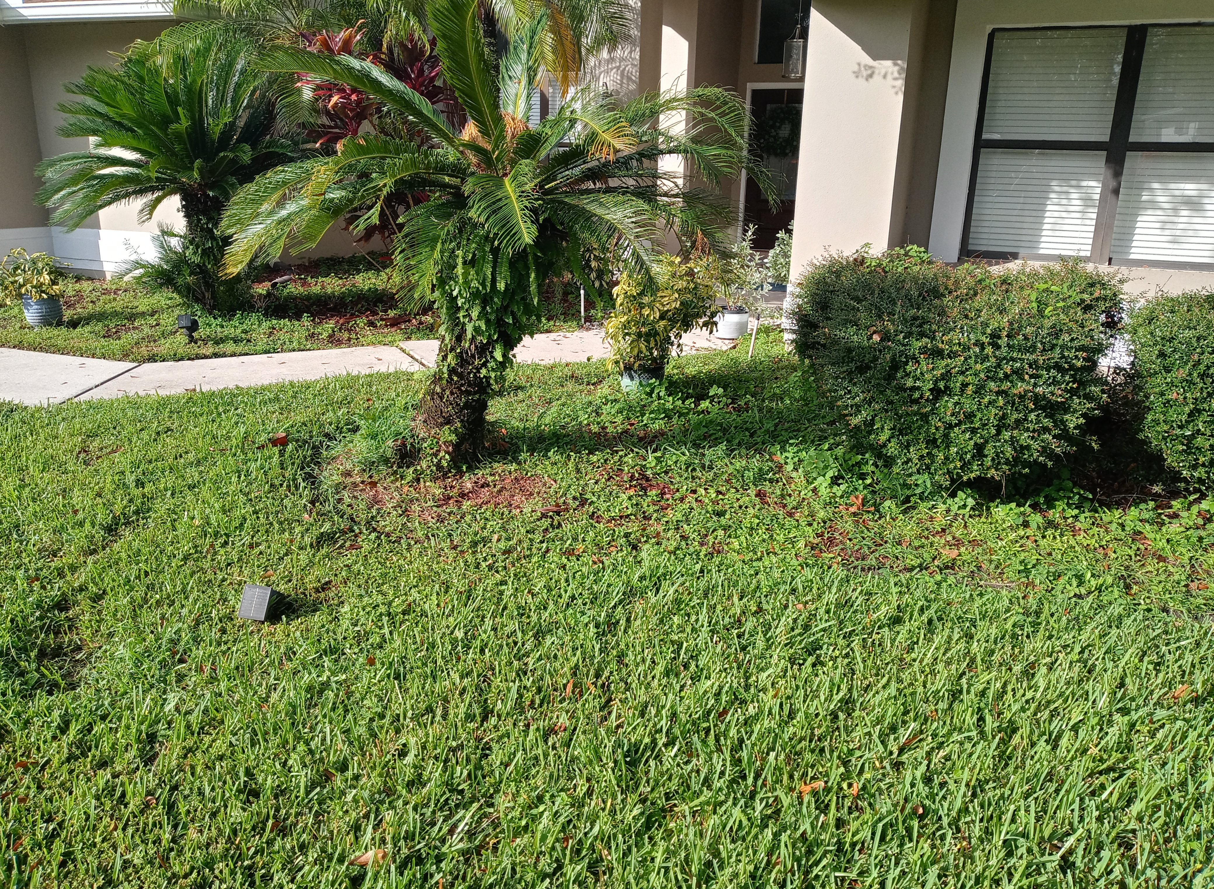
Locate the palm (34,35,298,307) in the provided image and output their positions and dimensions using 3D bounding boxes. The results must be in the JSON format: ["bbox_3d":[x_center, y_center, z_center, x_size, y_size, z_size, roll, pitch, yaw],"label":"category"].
[{"bbox_3d":[-3.818,-2.359,8.717,2.300,2.280,2.250,-6,18,-22],"label":"palm"}]

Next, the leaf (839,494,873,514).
[{"bbox_3d":[1.089,0.245,4.295,0.150,0.070,0.100,1,17,0],"label":"leaf"}]

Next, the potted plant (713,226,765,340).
[{"bbox_3d":[1.115,-1.357,8.219,0.470,0.920,0.430,1,17,0],"label":"potted plant"}]

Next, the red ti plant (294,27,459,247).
[{"bbox_3d":[-2.488,-3.084,10.578,1.750,2.500,1.600,1,17,0],"label":"red ti plant"}]

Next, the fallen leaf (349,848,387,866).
[{"bbox_3d":[-0.509,0.877,2.095,0.085,0.030,0.045,-3,17,-14],"label":"fallen leaf"}]

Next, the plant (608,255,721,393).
[{"bbox_3d":[0.352,-0.790,6.338,0.720,0.880,0.660,1,17,0],"label":"plant"}]

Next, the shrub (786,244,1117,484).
[{"bbox_3d":[1.812,-0.454,5.134,1.620,1.000,1.200,7,18,19],"label":"shrub"}]

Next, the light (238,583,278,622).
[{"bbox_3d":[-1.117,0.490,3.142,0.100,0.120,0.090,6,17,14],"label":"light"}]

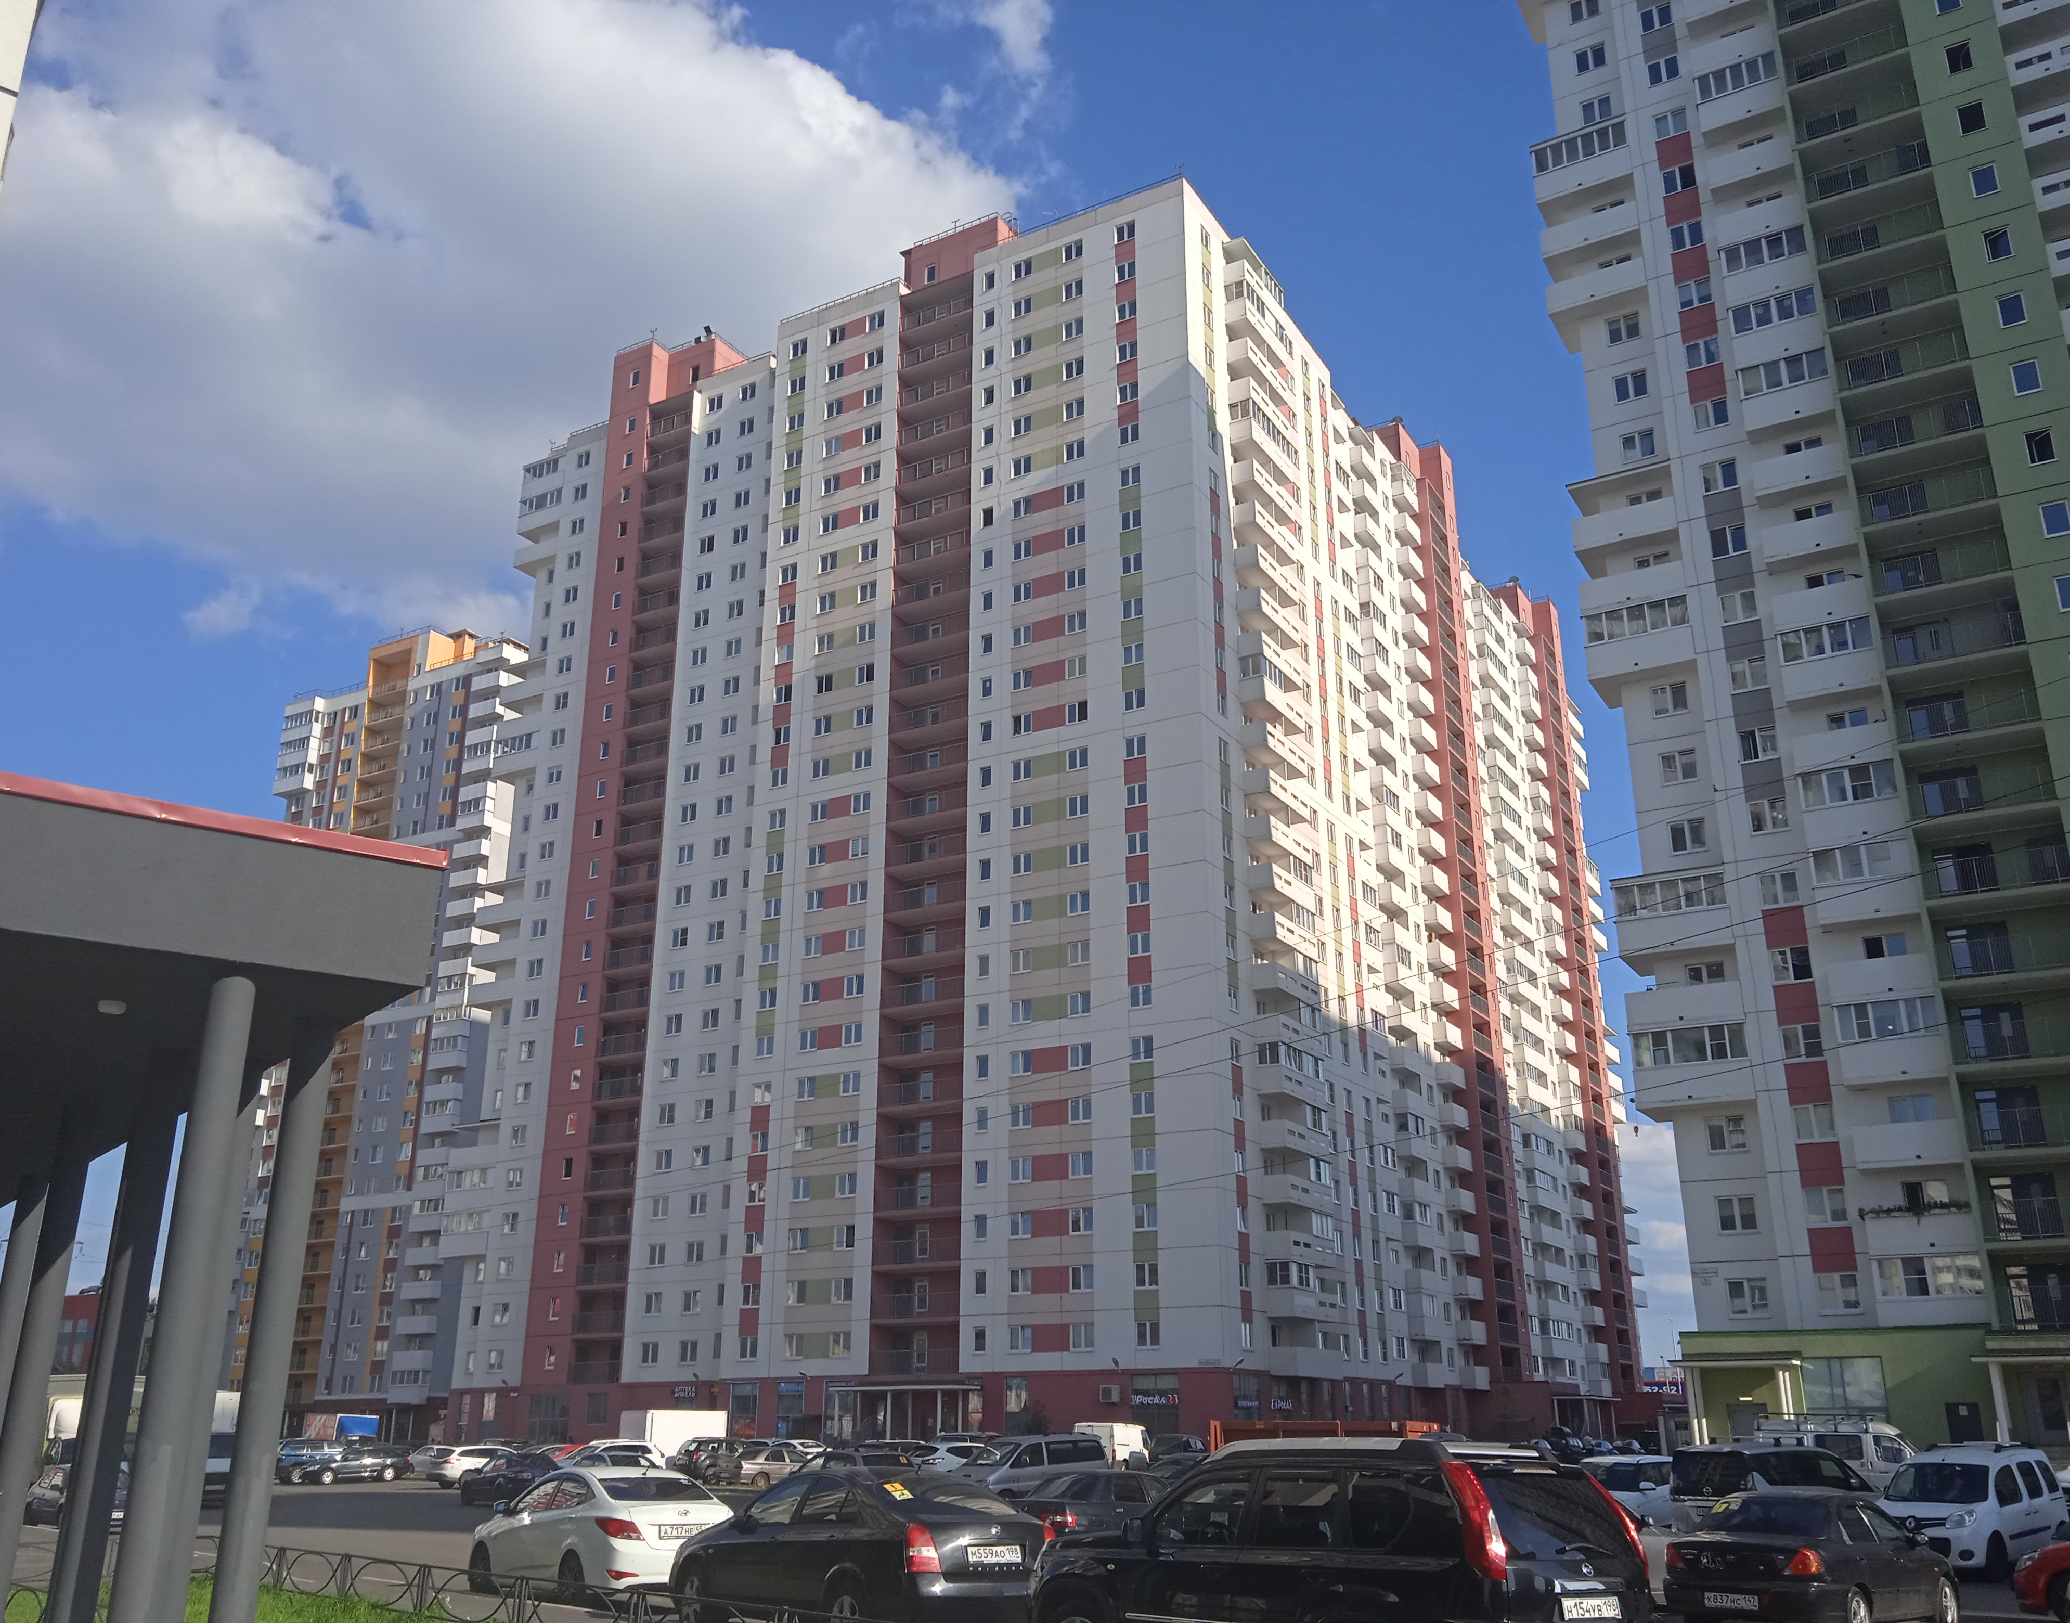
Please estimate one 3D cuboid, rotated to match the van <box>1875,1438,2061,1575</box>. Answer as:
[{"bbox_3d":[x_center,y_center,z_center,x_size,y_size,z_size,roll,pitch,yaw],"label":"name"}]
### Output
[{"bbox_3d":[14.376,10.806,27.044,1.830,1.840,4.220,-18,-27,41],"label":"van"}]

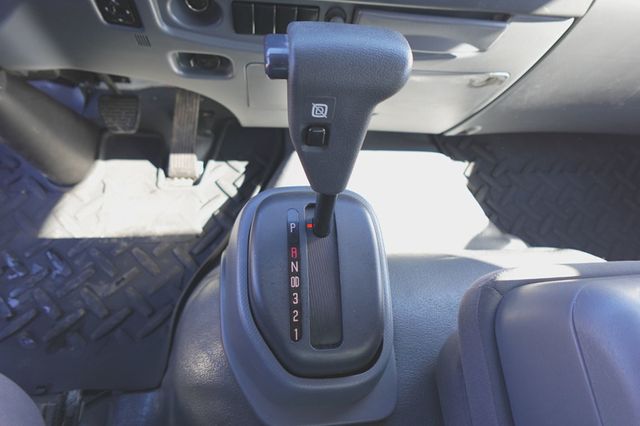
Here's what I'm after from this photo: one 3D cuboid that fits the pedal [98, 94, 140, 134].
[{"bbox_3d":[-0.419,-0.208,0.757,0.084,0.078,0.026,-1,8,0],"label":"pedal"}]

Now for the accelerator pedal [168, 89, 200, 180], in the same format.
[{"bbox_3d":[-0.294,-0.177,0.788,0.057,0.028,0.212,-1,81,0],"label":"accelerator pedal"}]

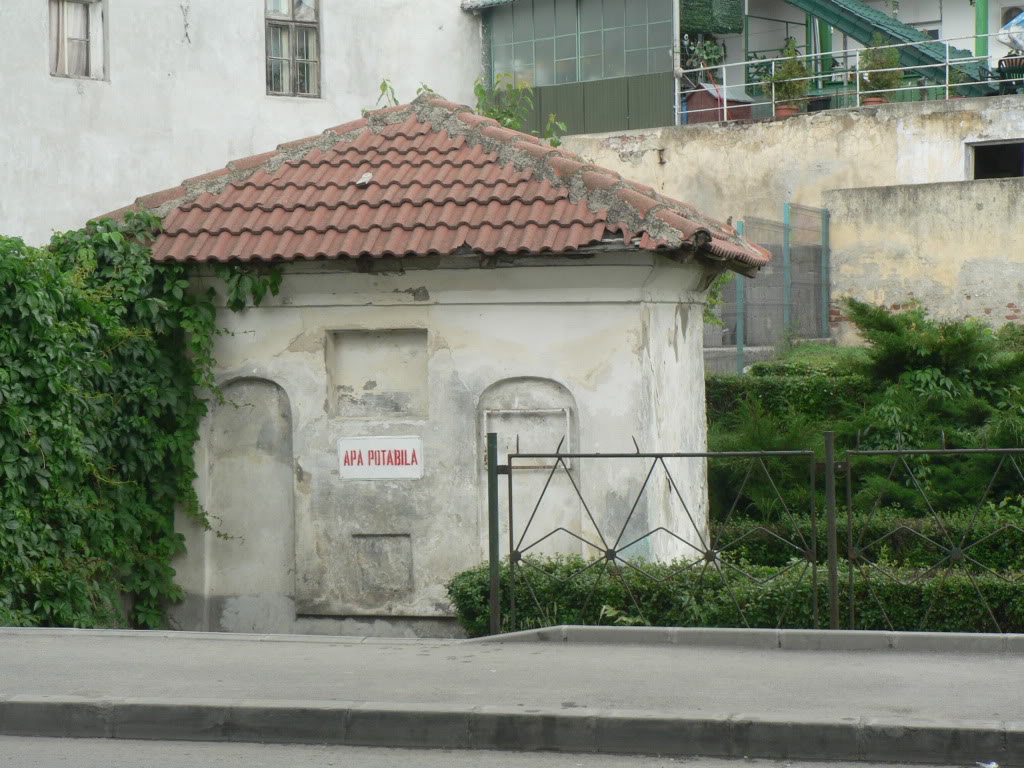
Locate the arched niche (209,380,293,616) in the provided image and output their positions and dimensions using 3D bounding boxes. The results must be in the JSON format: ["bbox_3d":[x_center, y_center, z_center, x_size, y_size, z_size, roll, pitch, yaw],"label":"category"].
[{"bbox_3d":[-1.783,0.772,14.245,0.641,1.645,0.120,-1,2,11],"label":"arched niche"}]

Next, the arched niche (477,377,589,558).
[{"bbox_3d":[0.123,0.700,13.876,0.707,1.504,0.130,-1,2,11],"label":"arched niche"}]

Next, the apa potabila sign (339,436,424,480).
[{"bbox_3d":[-0.893,0.500,13.988,0.600,0.296,0.025,-1,2,11],"label":"apa potabila sign"}]

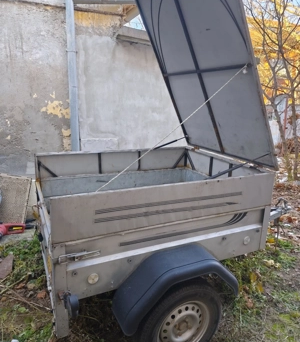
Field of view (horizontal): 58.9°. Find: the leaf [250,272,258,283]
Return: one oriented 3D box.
[{"bbox_3d":[1.002,1.021,2.548,0.065,0.035,0.125,3,12,10],"label":"leaf"}]

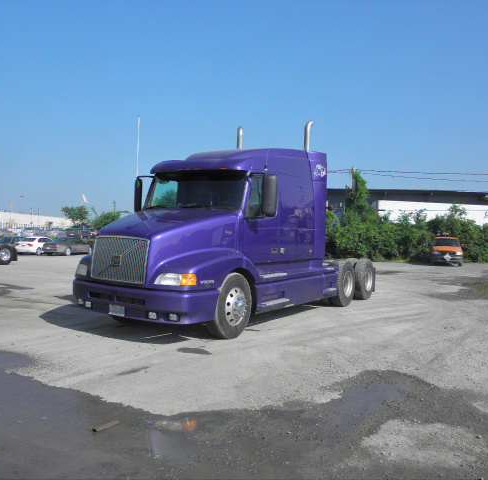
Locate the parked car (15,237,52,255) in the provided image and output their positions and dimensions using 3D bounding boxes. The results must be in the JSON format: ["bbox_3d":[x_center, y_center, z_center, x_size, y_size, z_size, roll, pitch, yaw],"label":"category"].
[{"bbox_3d":[-17.045,0.411,42.992,1.760,1.450,4.500,1,1,9],"label":"parked car"}]

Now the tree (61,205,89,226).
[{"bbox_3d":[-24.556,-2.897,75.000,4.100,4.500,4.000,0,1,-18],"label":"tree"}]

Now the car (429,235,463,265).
[{"bbox_3d":[11.860,0.645,30.645,1.820,1.700,4.900,1,1,16],"label":"car"}]

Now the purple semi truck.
[{"bbox_3d":[0.333,-0.521,10.862,2.750,3.980,8.000,3,2,33],"label":"purple semi truck"}]

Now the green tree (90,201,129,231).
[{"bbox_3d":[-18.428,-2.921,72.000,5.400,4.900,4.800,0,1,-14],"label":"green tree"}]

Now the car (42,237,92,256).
[{"bbox_3d":[-13.995,0.434,42.192,1.800,1.450,4.800,1,1,22],"label":"car"}]

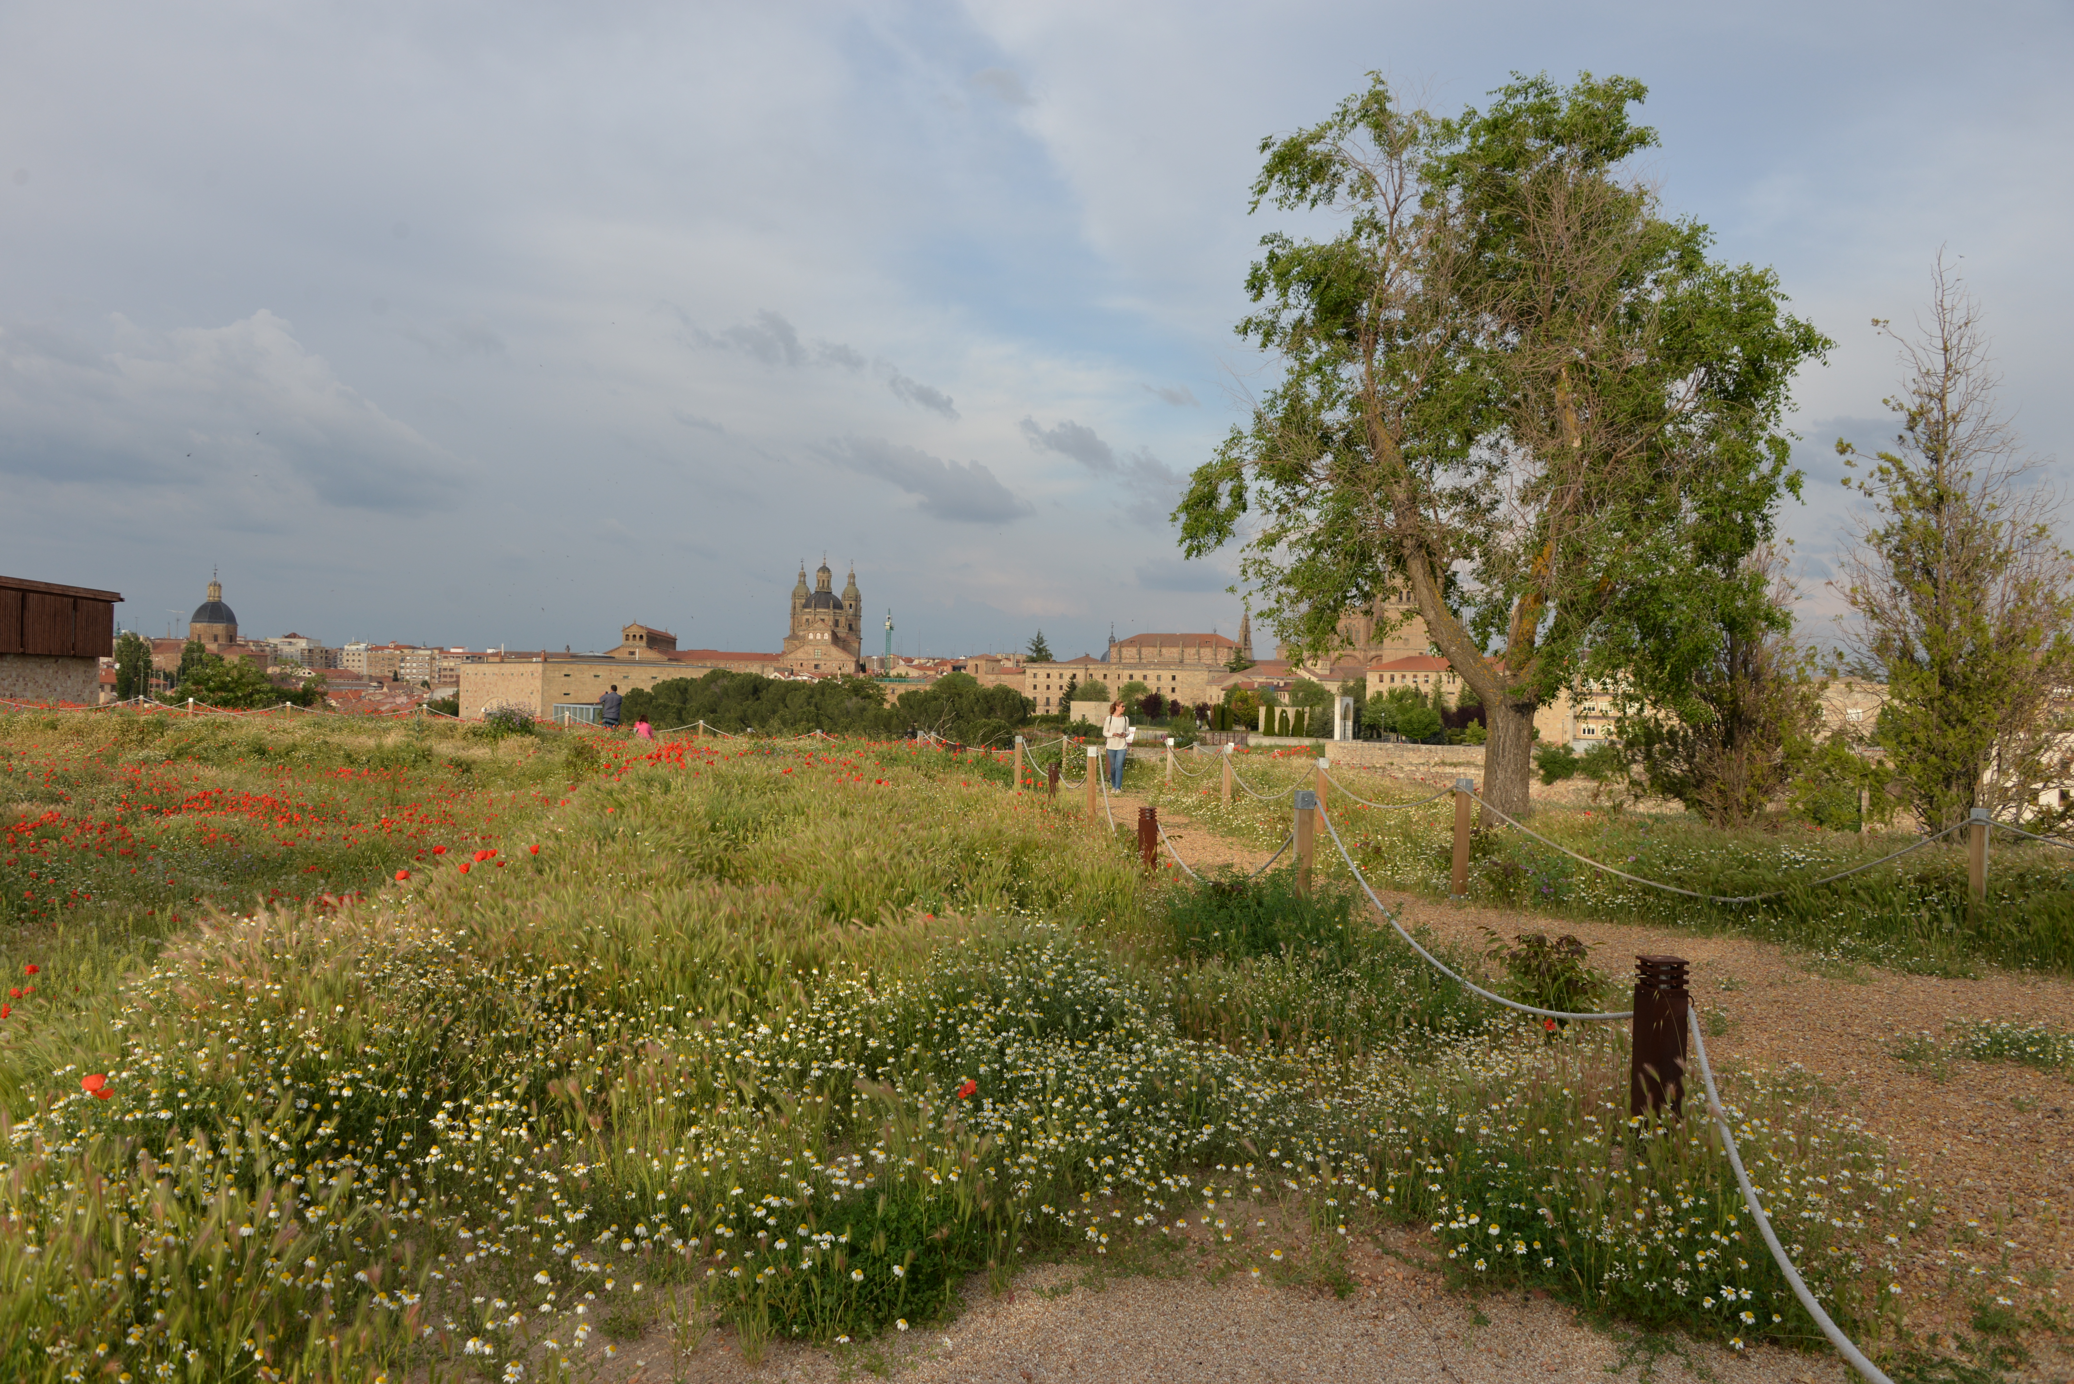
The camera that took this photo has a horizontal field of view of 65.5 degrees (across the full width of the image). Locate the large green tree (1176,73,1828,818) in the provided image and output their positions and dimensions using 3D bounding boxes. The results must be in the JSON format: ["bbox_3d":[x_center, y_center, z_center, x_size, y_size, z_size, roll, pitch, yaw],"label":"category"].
[{"bbox_3d":[6.473,-3.379,22.500,9.000,10.500,8.300,1,0,0],"label":"large green tree"}]

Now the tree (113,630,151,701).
[{"bbox_3d":[-106.563,-2.576,190.000,4.600,9.500,4.600,1,0,0],"label":"tree"}]

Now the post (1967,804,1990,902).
[{"bbox_3d":[6.185,1.240,10.600,0.105,0.930,0.105,1,0,-44],"label":"post"}]

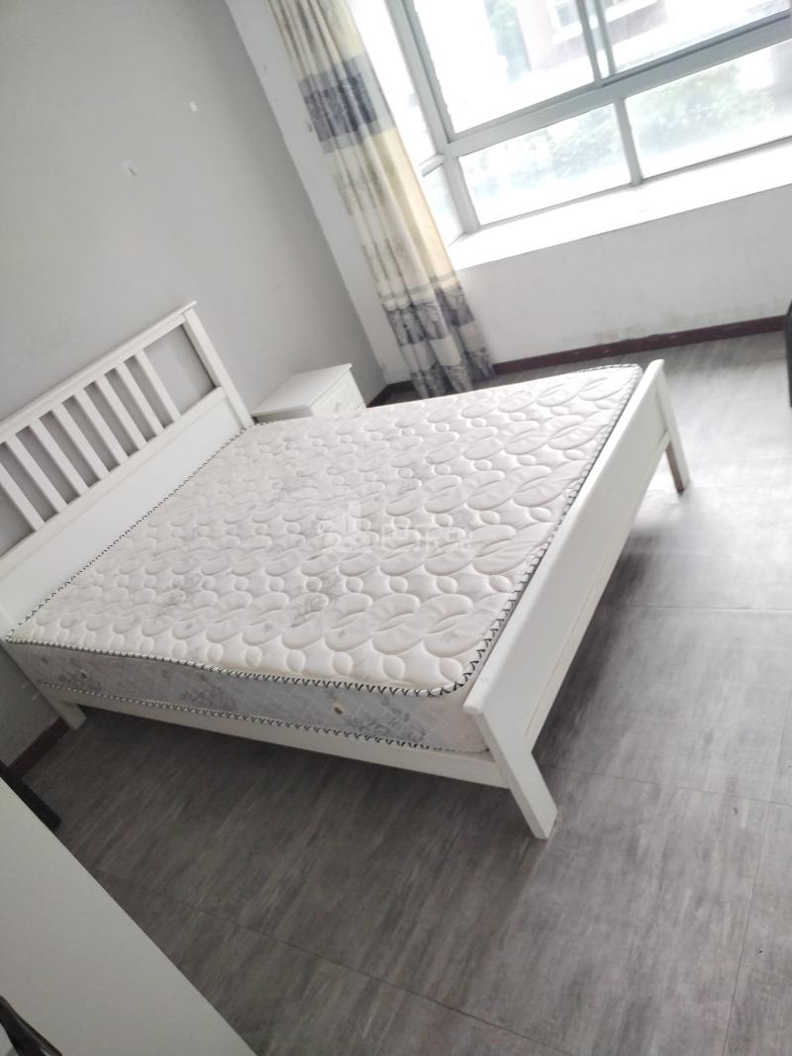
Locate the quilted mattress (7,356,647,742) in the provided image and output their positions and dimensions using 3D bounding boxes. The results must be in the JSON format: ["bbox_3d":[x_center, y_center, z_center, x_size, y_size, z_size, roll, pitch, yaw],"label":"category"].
[{"bbox_3d":[-0.239,0.018,2.791,1.901,0.219,1.494,-2,36,36],"label":"quilted mattress"}]

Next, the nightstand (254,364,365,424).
[{"bbox_3d":[-0.391,-0.488,4.095,0.420,0.505,0.420,-2,36,36],"label":"nightstand"}]

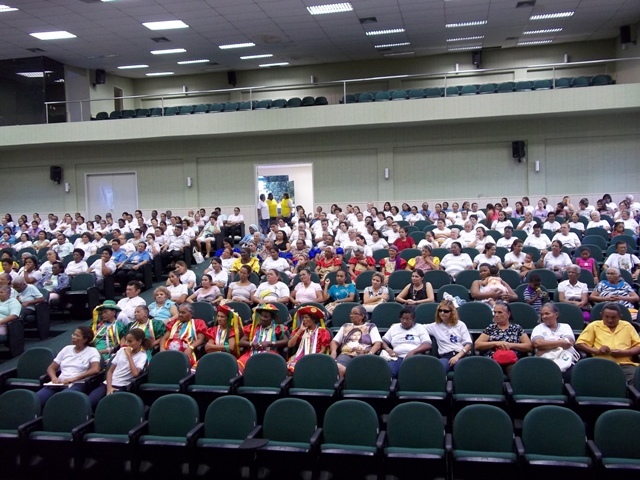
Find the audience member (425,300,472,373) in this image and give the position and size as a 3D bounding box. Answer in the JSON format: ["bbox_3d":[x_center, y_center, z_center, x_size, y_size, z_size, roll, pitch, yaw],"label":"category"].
[{"bbox_3d":[1.436,1.307,6.468,0.550,1.240,0.750,-1,2,11],"label":"audience member"}]

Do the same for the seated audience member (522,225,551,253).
[{"bbox_3d":[4.277,0.265,11.636,0.550,1.150,0.720,-1,2,14],"label":"seated audience member"}]

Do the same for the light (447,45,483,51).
[{"bbox_3d":[5.378,-7.108,21.841,1.220,0.100,0.620,-1,9,12],"label":"light"}]

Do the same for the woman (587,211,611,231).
[{"bbox_3d":[6.473,-0.090,13.621,0.540,1.162,0.780,-1,3,11],"label":"woman"}]

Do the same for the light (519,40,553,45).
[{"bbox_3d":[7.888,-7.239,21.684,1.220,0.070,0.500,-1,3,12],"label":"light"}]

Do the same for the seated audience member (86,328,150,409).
[{"bbox_3d":[-2.196,1.568,6.250,0.500,1.200,0.800,-1,3,17],"label":"seated audience member"}]

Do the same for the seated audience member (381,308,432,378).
[{"bbox_3d":[0.993,1.393,6.646,0.580,1.168,0.800,-1,3,11],"label":"seated audience member"}]

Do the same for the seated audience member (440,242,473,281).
[{"bbox_3d":[2.337,0.638,10.105,0.560,1.170,0.750,-1,2,11],"label":"seated audience member"}]

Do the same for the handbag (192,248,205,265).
[{"bbox_3d":[-3.220,0.428,15.577,0.300,0.400,0.140,-2,3,-8],"label":"handbag"}]

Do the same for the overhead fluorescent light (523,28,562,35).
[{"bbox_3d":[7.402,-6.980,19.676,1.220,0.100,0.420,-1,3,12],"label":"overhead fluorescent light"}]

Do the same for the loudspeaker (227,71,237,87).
[{"bbox_3d":[-3.550,-6.552,24.003,0.350,0.550,0.350,-1,12,18],"label":"loudspeaker"}]

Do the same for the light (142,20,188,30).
[{"bbox_3d":[-4.581,-6.395,17.618,1.220,0.070,0.600,-1,3,12],"label":"light"}]

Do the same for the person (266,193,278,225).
[{"bbox_3d":[-1.469,-0.685,18.632,0.320,1.600,0.480,0,3,41],"label":"person"}]

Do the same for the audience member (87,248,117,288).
[{"bbox_3d":[-4.431,0.817,11.791,0.560,1.246,0.800,-1,3,11],"label":"audience member"}]

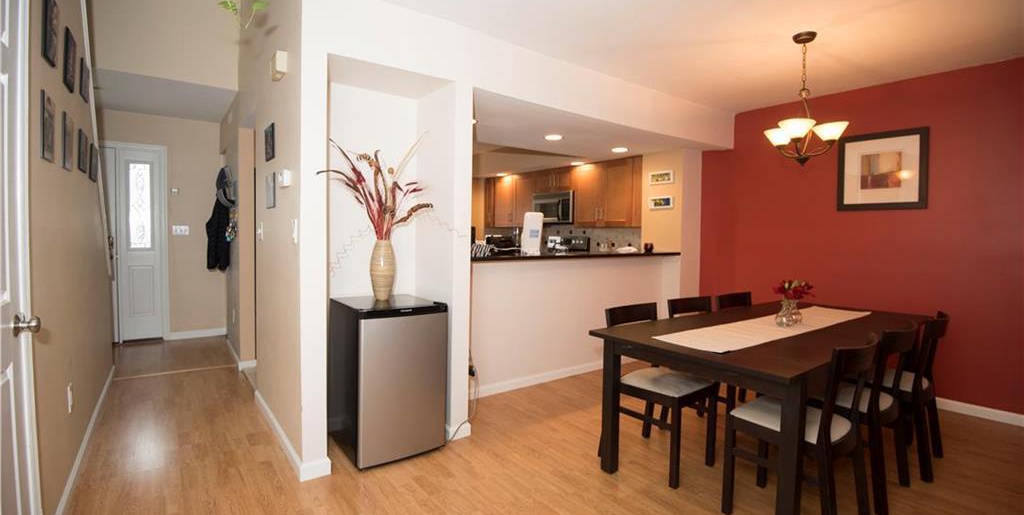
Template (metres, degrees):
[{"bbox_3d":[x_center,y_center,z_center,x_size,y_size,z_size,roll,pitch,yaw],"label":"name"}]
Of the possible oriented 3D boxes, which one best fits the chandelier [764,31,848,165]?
[{"bbox_3d":[1.779,-0.948,2.755,0.530,0.778,0.520,-1,4,-37],"label":"chandelier"}]

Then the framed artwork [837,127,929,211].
[{"bbox_3d":[2.928,-0.683,3.620,0.030,0.607,0.569,-1,4,-37],"label":"framed artwork"}]

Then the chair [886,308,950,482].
[{"bbox_3d":[2.187,0.723,2.623,0.466,0.833,0.485,-2,4,-39],"label":"chair"}]

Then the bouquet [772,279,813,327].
[{"bbox_3d":[1.644,0.264,2.668,0.225,0.261,0.205,-1,4,-37],"label":"bouquet"}]

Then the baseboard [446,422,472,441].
[{"bbox_3d":[-0.315,1.054,2.762,0.143,0.082,0.022,-1,4,-37],"label":"baseboard"}]

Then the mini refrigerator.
[{"bbox_3d":[-0.740,0.675,2.707,0.487,0.830,0.534,-1,4,-37],"label":"mini refrigerator"}]

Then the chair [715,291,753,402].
[{"bbox_3d":[1.705,0.688,3.142,0.466,0.833,0.485,-1,4,-37],"label":"chair"}]

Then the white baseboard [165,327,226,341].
[{"bbox_3d":[-3.602,0.873,5.196,0.584,0.085,0.018,-1,4,-37],"label":"white baseboard"}]

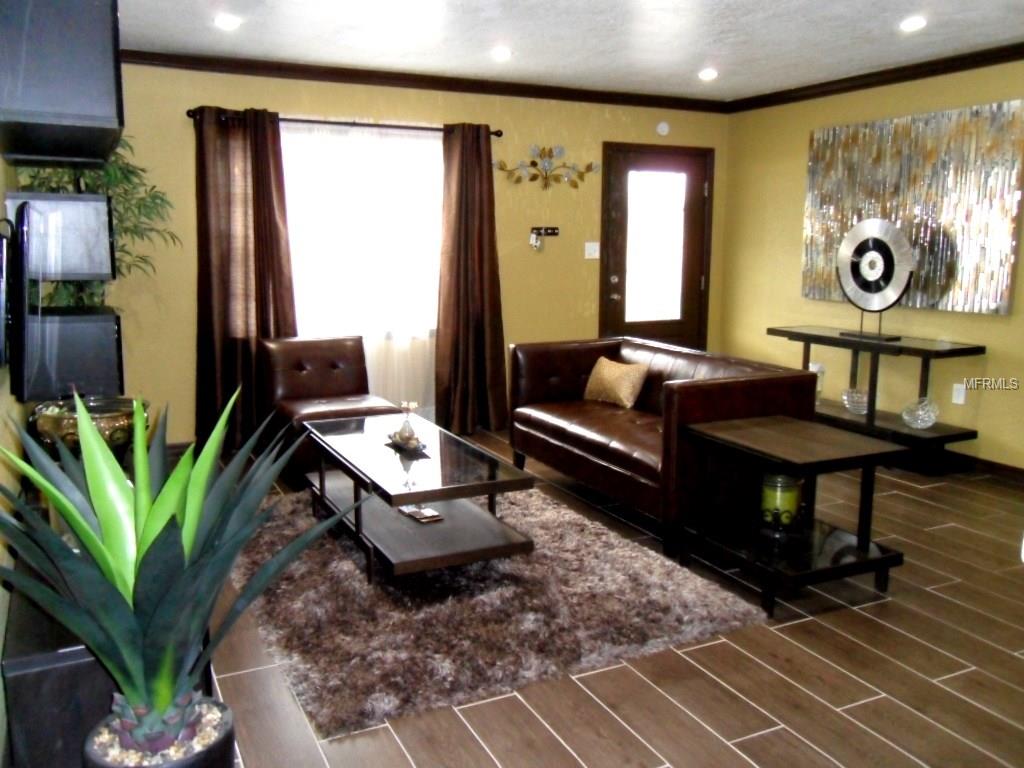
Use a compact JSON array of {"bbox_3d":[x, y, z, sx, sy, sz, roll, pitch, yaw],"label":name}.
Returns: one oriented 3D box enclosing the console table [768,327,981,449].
[{"bbox_3d":[2.269,0.080,5.356,0.480,0.775,1.300,-5,11,-26],"label":"console table"}]

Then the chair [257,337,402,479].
[{"bbox_3d":[-1.098,0.143,5.008,0.620,0.780,0.770,-5,11,-26],"label":"chair"}]

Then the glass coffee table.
[{"bbox_3d":[-0.502,0.505,3.910,0.660,0.440,1.390,-5,11,-26],"label":"glass coffee table"}]

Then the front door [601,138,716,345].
[{"bbox_3d":[1.145,-0.823,6.624,1.060,2.100,0.090,-5,11,-26],"label":"front door"}]

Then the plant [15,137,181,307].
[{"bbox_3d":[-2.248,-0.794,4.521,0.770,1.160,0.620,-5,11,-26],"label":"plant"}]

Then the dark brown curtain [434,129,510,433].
[{"bbox_3d":[-0.264,-0.715,5.838,0.570,2.150,0.140,-5,11,-26],"label":"dark brown curtain"}]

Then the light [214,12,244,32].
[{"bbox_3d":[-1.415,-1.803,4.142,0.160,0.030,0.160,-5,11,-26],"label":"light"}]

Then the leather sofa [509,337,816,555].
[{"bbox_3d":[0.722,0.238,4.508,0.820,0.770,1.610,-5,11,-26],"label":"leather sofa"}]

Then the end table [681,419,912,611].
[{"bbox_3d":[1.134,0.521,3.450,0.580,0.590,0.710,-5,11,-26],"label":"end table"}]

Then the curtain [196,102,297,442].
[{"bbox_3d":[-1.694,-0.617,5.251,0.640,2.150,0.140,-5,11,-26],"label":"curtain"}]

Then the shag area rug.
[{"bbox_3d":[-0.335,0.746,3.755,1.680,0.040,2.390,-5,11,-26],"label":"shag area rug"}]

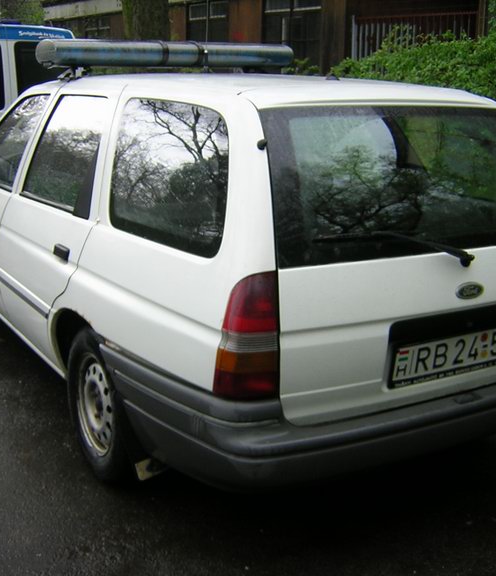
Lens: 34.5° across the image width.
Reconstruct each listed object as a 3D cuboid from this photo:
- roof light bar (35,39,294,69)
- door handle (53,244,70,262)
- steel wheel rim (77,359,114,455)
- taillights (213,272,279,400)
[{"bbox_3d":[-0.329,-1.088,3.739,1.260,0.135,0.135,-9,18,-30],"label":"roof light bar"},{"bbox_3d":[-0.682,-0.125,2.925,0.033,0.053,0.125,-7,17,-31],"label":"door handle"},{"bbox_3d":[-0.498,0.409,2.877,0.120,0.370,0.370,-7,17,-31],"label":"steel wheel rim"},{"bbox_3d":[-0.007,0.126,2.096,0.150,0.350,0.145,-7,17,-31],"label":"taillights"}]

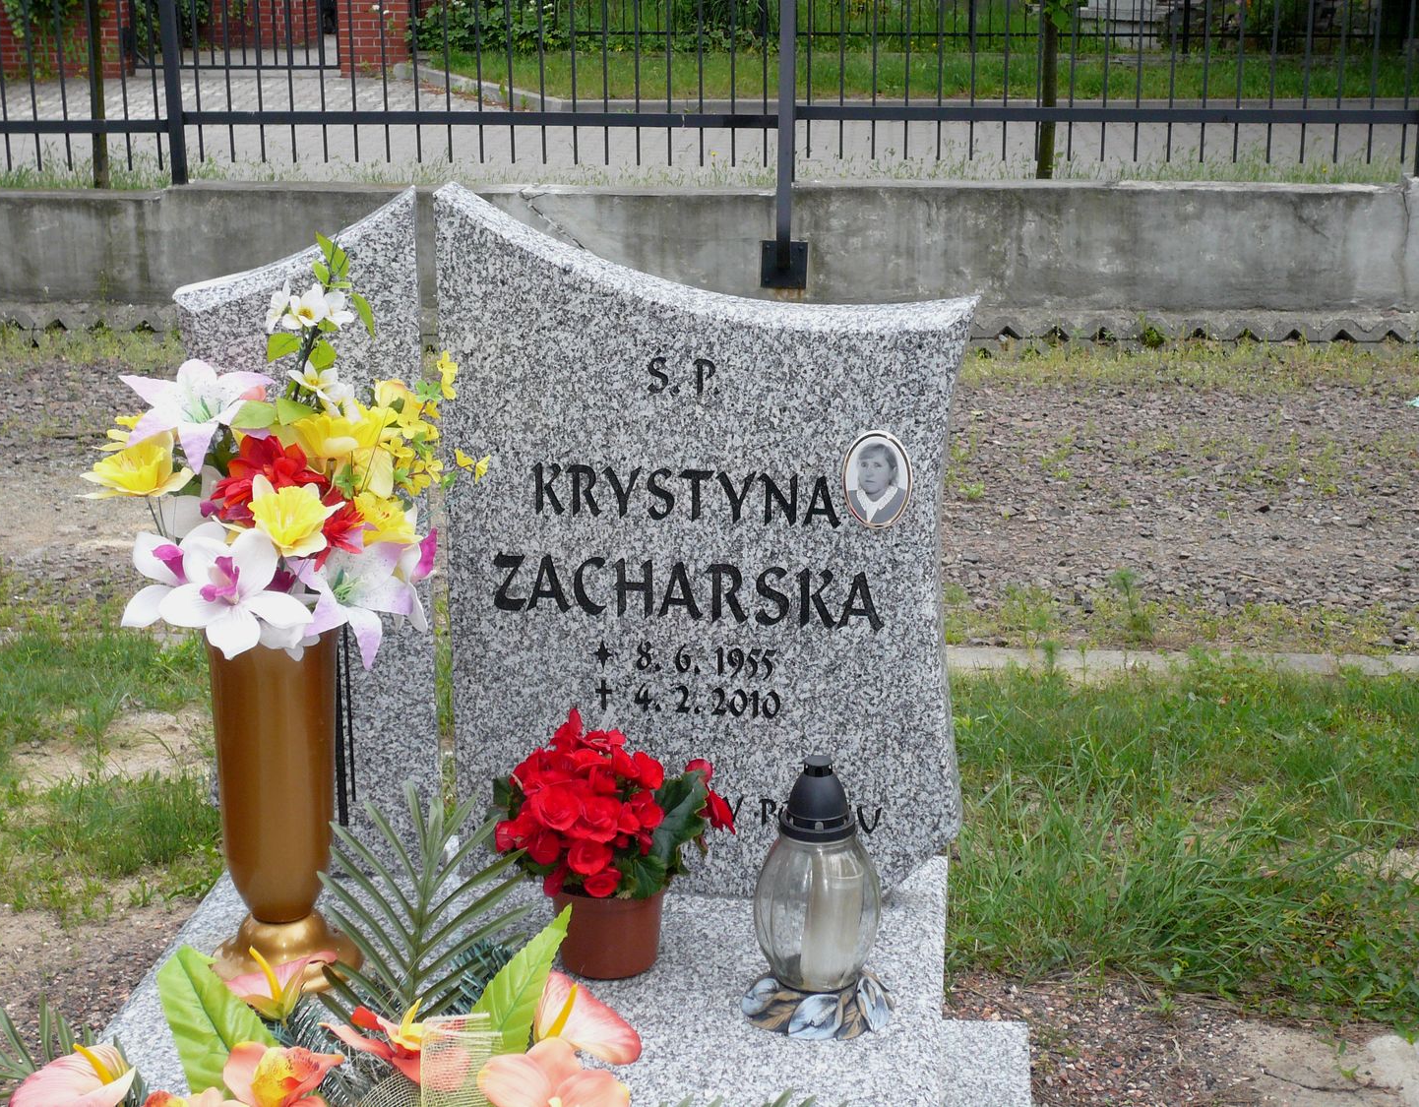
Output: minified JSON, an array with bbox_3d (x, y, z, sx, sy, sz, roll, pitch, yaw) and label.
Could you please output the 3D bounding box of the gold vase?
[{"bbox_3d":[-0.449,0.250,2.391,0.163,0.385,0.163,2,17,6],"label":"gold vase"}]

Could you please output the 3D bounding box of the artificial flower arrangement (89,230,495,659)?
[{"bbox_3d":[-0.424,-0.115,2.259,0.417,0.401,0.300,2,17,6],"label":"artificial flower arrangement"}]

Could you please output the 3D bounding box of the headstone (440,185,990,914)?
[{"bbox_3d":[-0.001,-0.003,2.533,0.577,0.787,0.085,3,17,10],"label":"headstone"}]

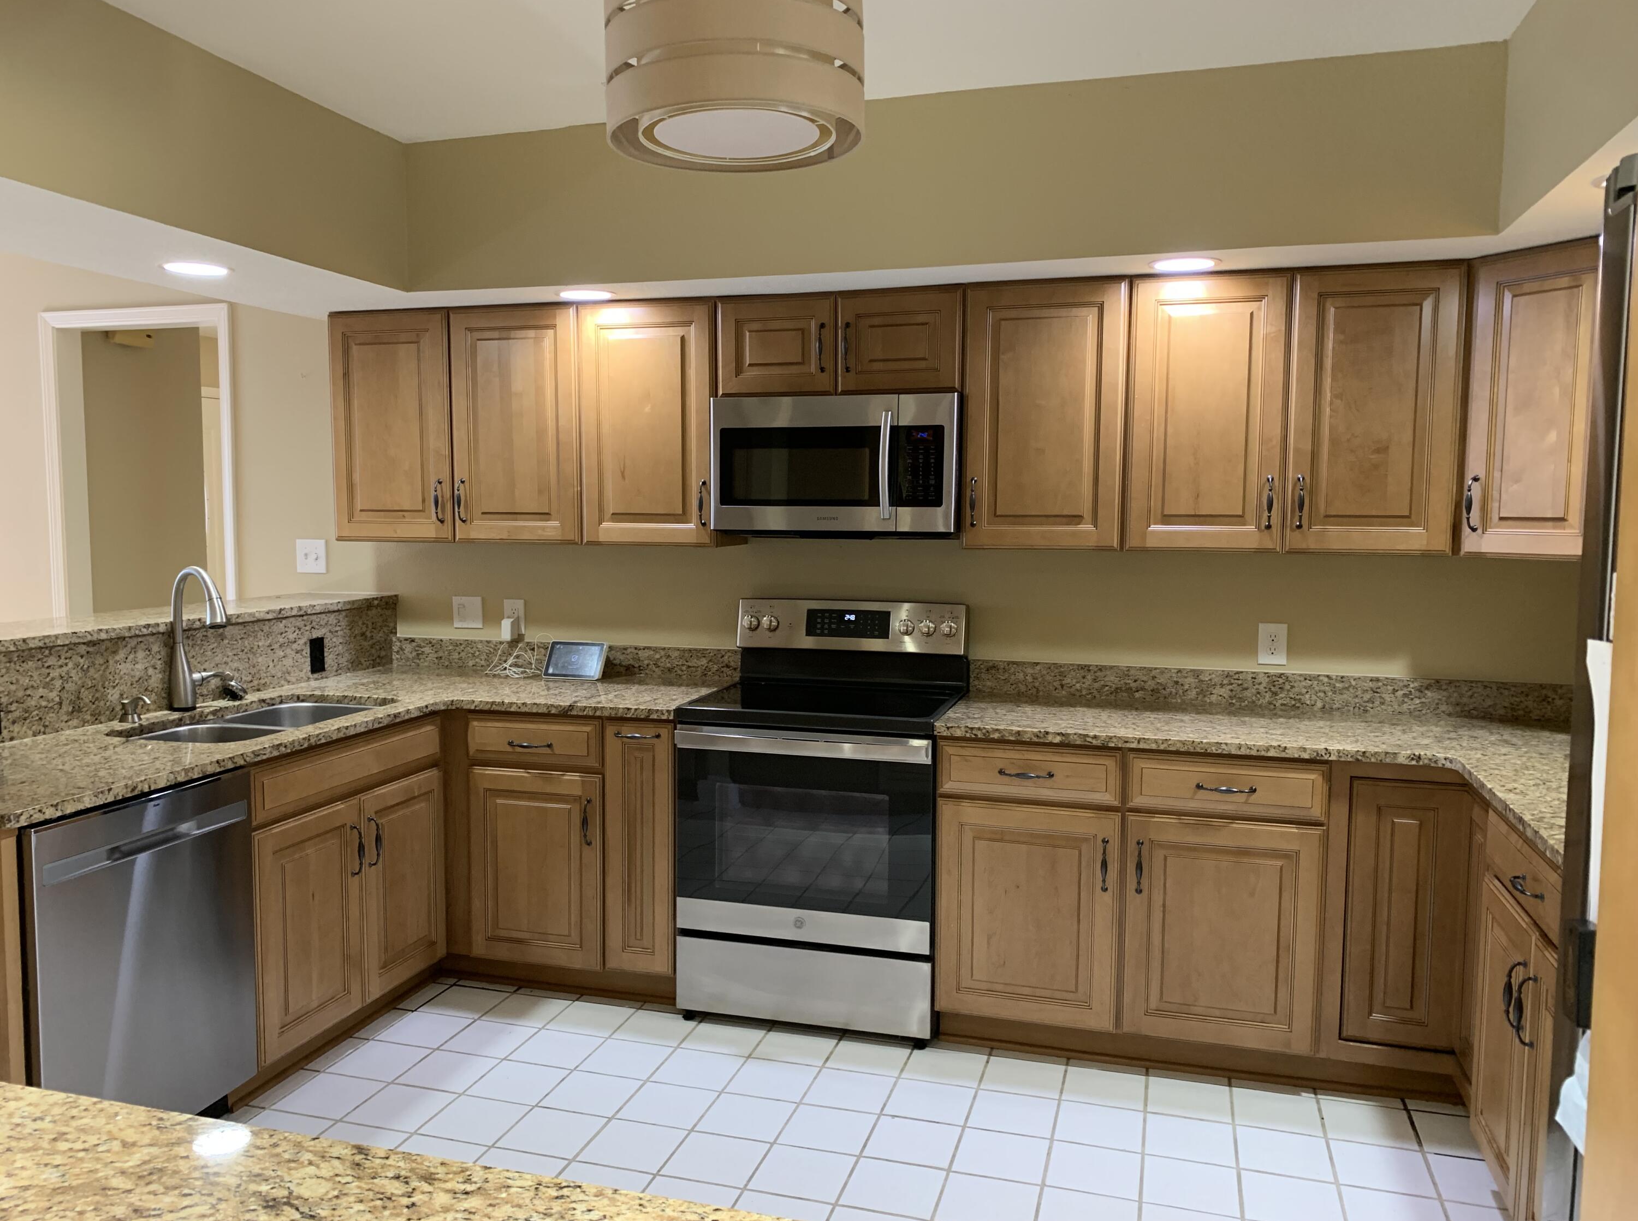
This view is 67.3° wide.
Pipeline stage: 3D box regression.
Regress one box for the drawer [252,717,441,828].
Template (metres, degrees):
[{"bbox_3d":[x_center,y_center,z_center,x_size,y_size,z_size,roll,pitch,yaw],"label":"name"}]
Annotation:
[{"bbox_3d":[-1.481,0.414,3.409,0.477,0.147,0.797,2,5,16],"label":"drawer"}]

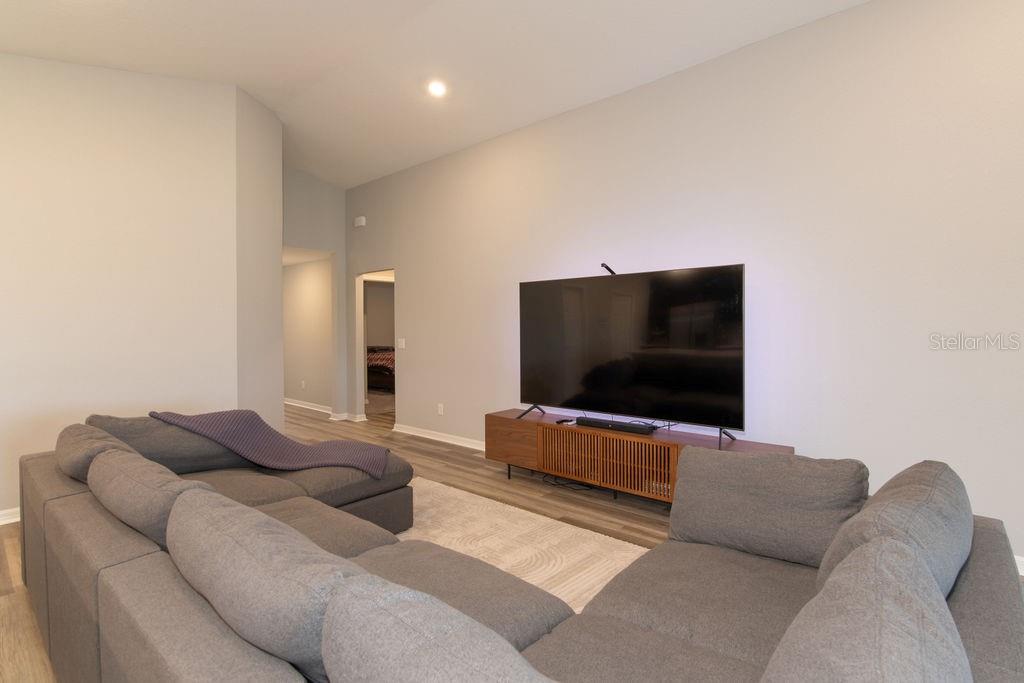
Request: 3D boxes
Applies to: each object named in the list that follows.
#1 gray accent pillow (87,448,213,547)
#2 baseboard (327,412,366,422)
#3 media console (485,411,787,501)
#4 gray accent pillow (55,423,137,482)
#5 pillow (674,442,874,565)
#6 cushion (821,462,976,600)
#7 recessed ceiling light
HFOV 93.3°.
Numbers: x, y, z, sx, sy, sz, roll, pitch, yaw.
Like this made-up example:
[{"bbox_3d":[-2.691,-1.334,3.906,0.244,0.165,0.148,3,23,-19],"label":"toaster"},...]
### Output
[{"bbox_3d":[-1.252,0.598,1.731,0.750,0.460,0.220,1,27,39],"label":"gray accent pillow"},{"bbox_3d":[-2.393,1.103,7.086,0.490,0.095,0.330,1,1,41],"label":"baseboard"},{"bbox_3d":[0.802,0.946,3.736,2.330,0.540,0.460,1,1,41],"label":"media console"},{"bbox_3d":[-1.825,0.593,2.184,0.740,0.450,0.220,1,24,41],"label":"gray accent pillow"},{"bbox_3d":[0.986,0.626,1.903,0.690,0.420,0.210,1,-19,34],"label":"pillow"},{"bbox_3d":[1.044,0.595,1.325,0.220,0.490,0.720,32,21,36],"label":"cushion"},{"bbox_3d":[-0.670,-2.268,4.348,0.170,0.030,0.170,5,-5,0],"label":"recessed ceiling light"}]

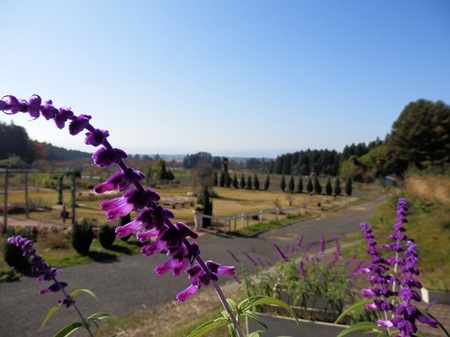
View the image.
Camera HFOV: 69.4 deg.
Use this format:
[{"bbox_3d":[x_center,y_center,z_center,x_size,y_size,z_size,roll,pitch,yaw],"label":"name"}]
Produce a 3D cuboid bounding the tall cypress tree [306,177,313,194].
[{"bbox_3d":[9.317,1.827,35.485,0.678,1.946,0.678,0,2,0],"label":"tall cypress tree"}]

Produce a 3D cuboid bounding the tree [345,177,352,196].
[{"bbox_3d":[12.428,1.791,32.500,0.640,1.940,0.640,0,2,0],"label":"tree"}]

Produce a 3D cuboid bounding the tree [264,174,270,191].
[{"bbox_3d":[4.985,1.595,38.100,0.640,1.970,0.640,0,2,0],"label":"tree"}]

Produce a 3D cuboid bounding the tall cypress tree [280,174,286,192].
[{"bbox_3d":[6.747,1.702,37.427,0.623,2.065,0.623,0,2,0],"label":"tall cypress tree"}]

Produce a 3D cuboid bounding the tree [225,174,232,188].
[{"bbox_3d":[0.497,1.675,42.452,0.706,1.779,0.706,0,2,0],"label":"tree"}]

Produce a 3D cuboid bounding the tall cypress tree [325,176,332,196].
[{"bbox_3d":[10.954,1.870,34.176,0.674,1.948,0.674,0,2,0],"label":"tall cypress tree"}]

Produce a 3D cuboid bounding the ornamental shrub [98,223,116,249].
[{"bbox_3d":[-4.907,2.810,13.600,0.720,1.060,0.720,0,2,0],"label":"ornamental shrub"}]

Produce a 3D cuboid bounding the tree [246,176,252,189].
[{"bbox_3d":[3.127,1.783,40.595,0.663,1.688,0.663,0,2,0],"label":"tree"}]

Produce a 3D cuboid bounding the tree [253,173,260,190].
[{"bbox_3d":[3.870,1.571,39.400,0.680,2.000,0.680,0,2,0],"label":"tree"}]

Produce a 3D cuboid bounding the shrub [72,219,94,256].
[{"bbox_3d":[-5.808,2.812,13.308,0.870,1.478,0.870,0,2,0],"label":"shrub"}]

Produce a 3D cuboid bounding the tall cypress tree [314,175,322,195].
[{"bbox_3d":[10.114,1.785,35.099,0.736,2.055,0.736,0,2,0],"label":"tall cypress tree"}]

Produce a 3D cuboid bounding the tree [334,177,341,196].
[{"bbox_3d":[11.481,1.814,33.000,0.660,1.960,0.660,0,2,0],"label":"tree"}]

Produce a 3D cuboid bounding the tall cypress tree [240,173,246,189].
[{"bbox_3d":[2.335,1.565,41.000,0.630,1.920,0.630,0,2,0],"label":"tall cypress tree"}]

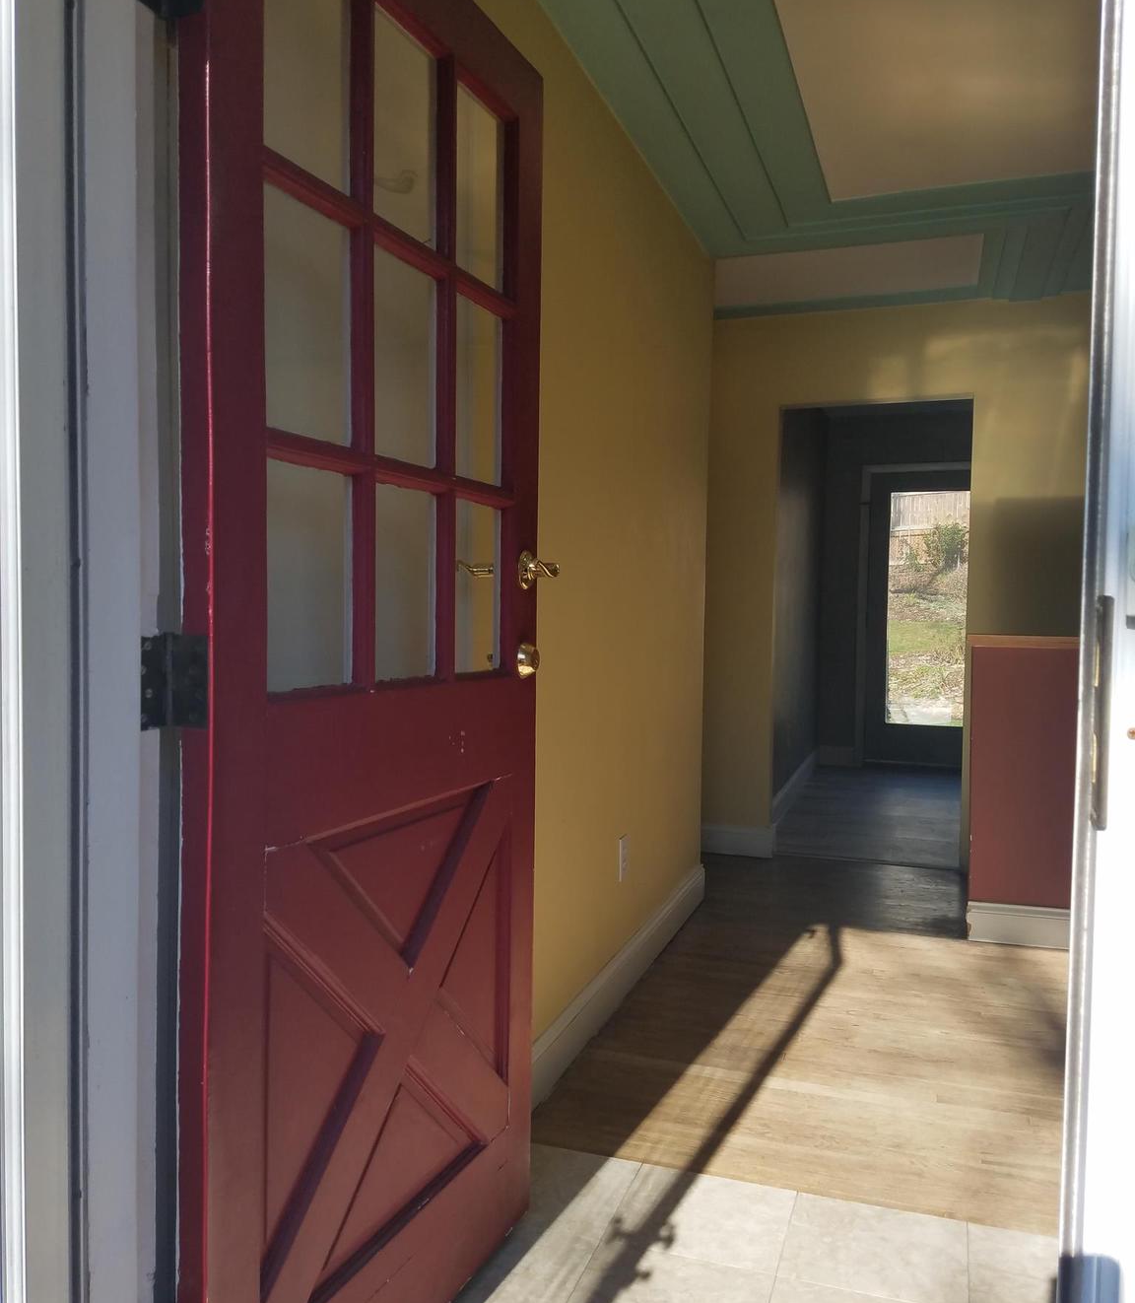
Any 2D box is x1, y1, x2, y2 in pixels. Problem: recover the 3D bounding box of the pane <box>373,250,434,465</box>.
[{"bbox_3d":[-0.237,-0.414,1.639,0.010,0.290,0.199,2,2,22],"label":"pane"}]

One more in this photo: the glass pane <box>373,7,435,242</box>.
[{"bbox_3d":[-0.233,-0.741,1.627,0.010,0.290,0.199,2,2,22],"label":"glass pane"}]

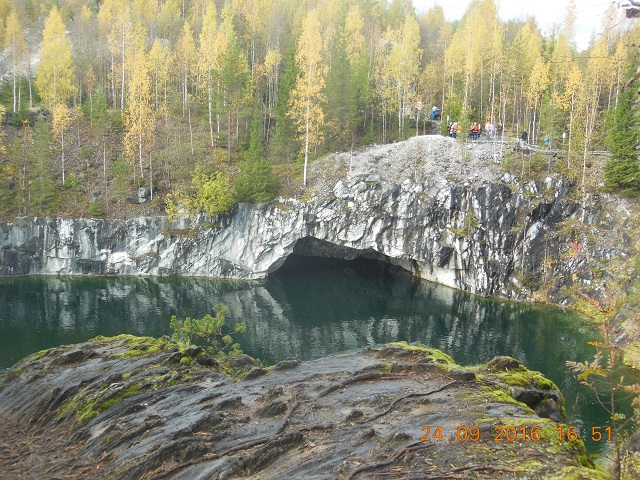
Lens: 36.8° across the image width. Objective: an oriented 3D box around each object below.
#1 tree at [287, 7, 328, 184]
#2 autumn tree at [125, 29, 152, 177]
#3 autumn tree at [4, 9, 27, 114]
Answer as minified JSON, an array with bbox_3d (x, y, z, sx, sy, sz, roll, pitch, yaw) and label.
[{"bbox_3d":[-1.160,-13.190,89.020,3.520,16.300,3.410,1,9,-1],"label":"tree"},{"bbox_3d":[-17.080,-12.940,90.500,2.640,14.540,2.560,-1,9,-11],"label":"autumn tree"},{"bbox_3d":[-31.820,-18.550,100.460,2.300,10.690,2.230,-2,9,-17],"label":"autumn tree"}]

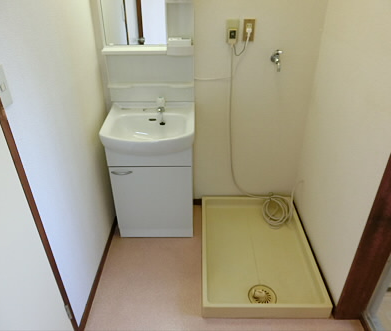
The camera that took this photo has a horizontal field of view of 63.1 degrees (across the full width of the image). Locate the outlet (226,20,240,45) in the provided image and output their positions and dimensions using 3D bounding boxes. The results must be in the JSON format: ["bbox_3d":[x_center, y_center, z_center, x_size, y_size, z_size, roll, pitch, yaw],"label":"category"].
[{"bbox_3d":[0.209,-0.738,1.767,0.069,0.126,0.022,0,31,1],"label":"outlet"}]

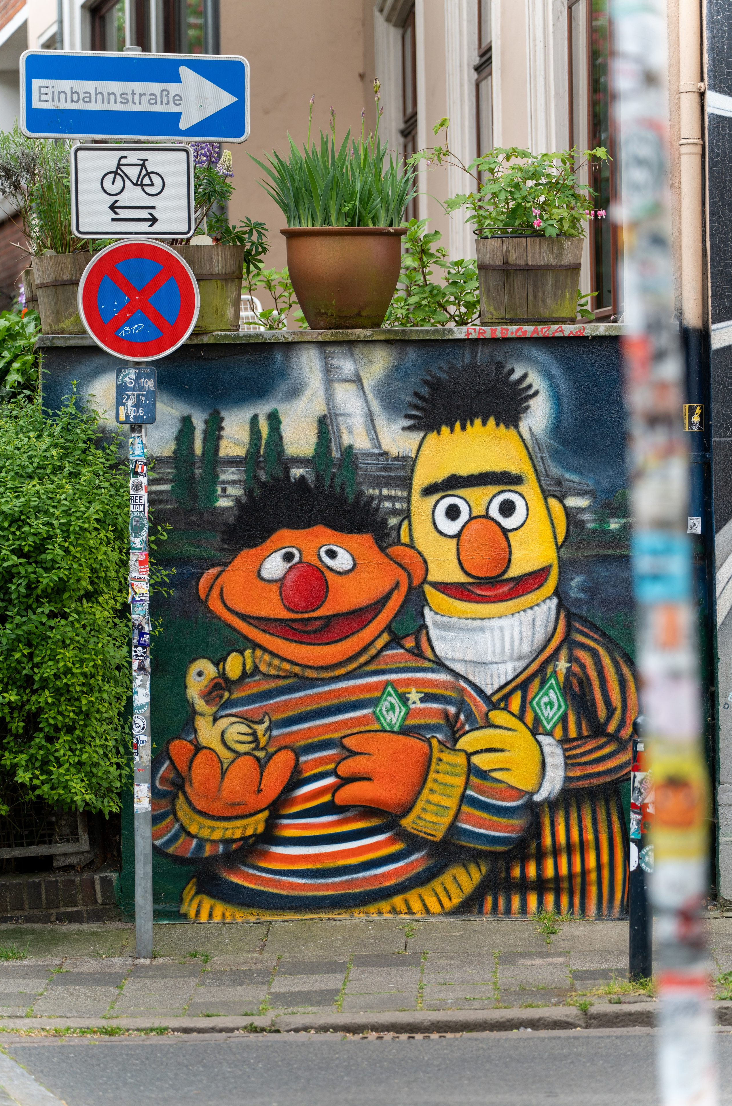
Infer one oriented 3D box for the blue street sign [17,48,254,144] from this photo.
[{"bbox_3d":[-0.796,-1.570,11.100,0.795,0.303,0.030,0,2,-5],"label":"blue street sign"}]

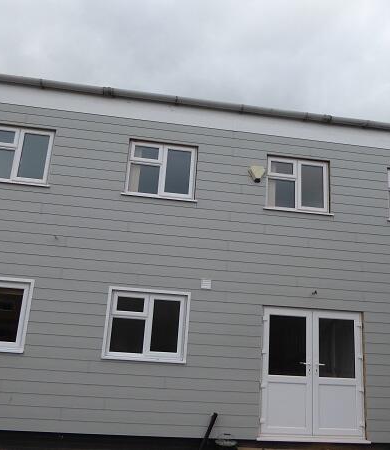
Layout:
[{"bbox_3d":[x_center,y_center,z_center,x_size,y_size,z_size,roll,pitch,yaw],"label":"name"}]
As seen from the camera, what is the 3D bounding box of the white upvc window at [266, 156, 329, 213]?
[{"bbox_3d":[1.843,-0.701,7.847,1.167,0.991,0.090,5,-14,-7],"label":"white upvc window"}]

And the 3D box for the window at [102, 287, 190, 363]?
[{"bbox_3d":[-0.751,1.586,6.873,1.300,1.091,0.120,5,-14,-7],"label":"window"}]

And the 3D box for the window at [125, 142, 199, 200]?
[{"bbox_3d":[-0.569,-0.928,7.570,1.191,0.998,0.090,5,-14,-7],"label":"window"}]

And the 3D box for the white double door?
[{"bbox_3d":[1.919,2.405,7.088,1.731,1.992,0.110,5,-14,-7],"label":"white double door"}]

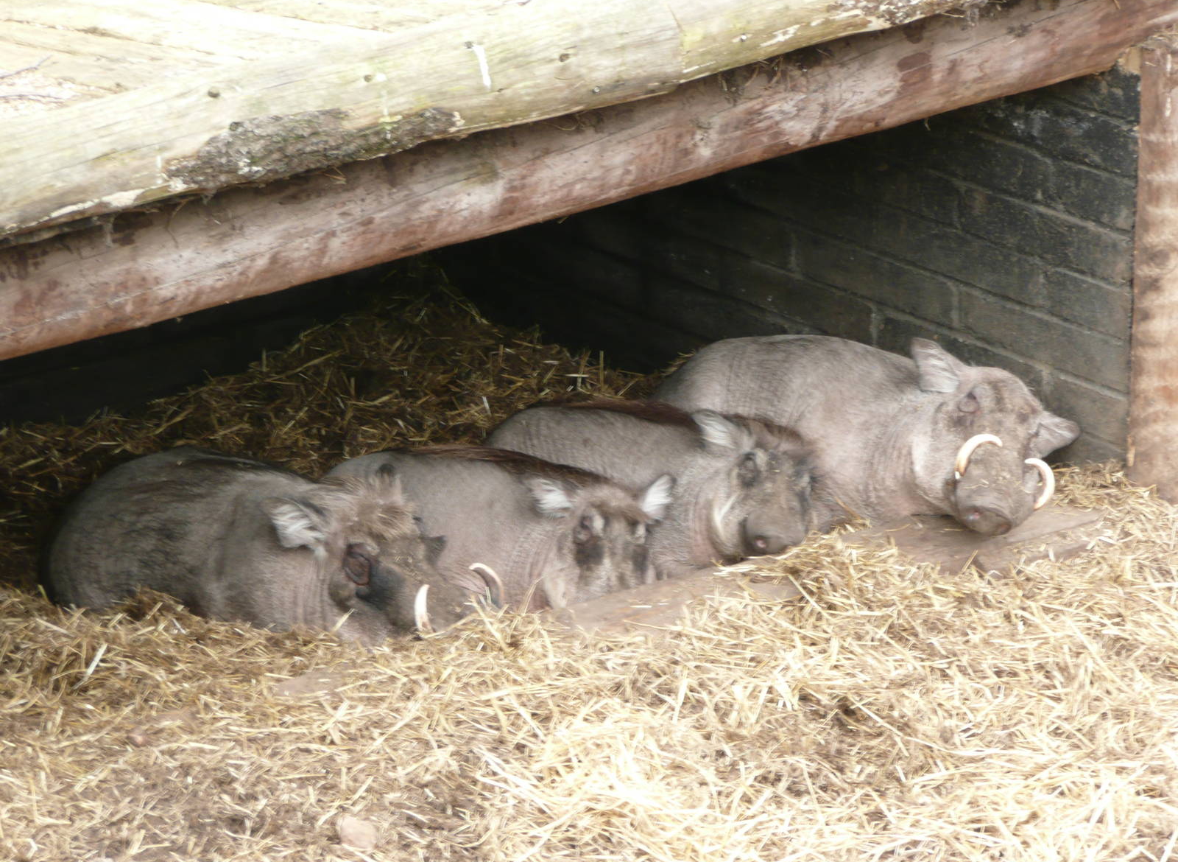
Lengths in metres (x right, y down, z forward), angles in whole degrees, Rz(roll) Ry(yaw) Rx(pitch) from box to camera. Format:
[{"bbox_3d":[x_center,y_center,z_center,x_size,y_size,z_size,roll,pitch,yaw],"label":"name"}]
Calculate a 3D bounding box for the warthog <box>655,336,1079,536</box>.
[{"bbox_3d":[0.571,0.013,10.000,1.040,0.380,0.420,14,22,38],"label":"warthog"}]

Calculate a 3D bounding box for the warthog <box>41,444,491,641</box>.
[{"bbox_3d":[-0.632,0.226,9.400,0.970,0.350,0.400,12,21,34],"label":"warthog"}]

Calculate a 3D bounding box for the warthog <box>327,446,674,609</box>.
[{"bbox_3d":[-0.190,0.199,9.550,0.920,0.340,0.380,16,23,43],"label":"warthog"}]

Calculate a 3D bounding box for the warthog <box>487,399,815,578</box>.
[{"bbox_3d":[0.121,0.121,9.750,0.380,0.340,0.920,-16,23,-42],"label":"warthog"}]

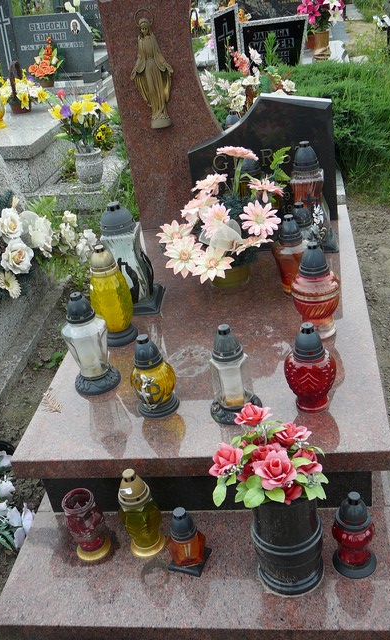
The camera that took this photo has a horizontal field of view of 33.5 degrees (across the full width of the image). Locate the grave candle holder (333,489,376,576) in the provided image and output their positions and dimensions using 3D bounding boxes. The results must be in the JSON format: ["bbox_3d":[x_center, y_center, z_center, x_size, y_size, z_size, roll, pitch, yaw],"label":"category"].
[{"bbox_3d":[0.354,0.467,1.441,0.099,0.206,0.099,-3,30,9],"label":"grave candle holder"}]

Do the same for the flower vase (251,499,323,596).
[{"bbox_3d":[0.203,0.458,1.433,0.162,0.267,0.162,-4,28,11],"label":"flower vase"}]

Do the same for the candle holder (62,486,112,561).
[{"bbox_3d":[-0.267,0.506,1.602,0.091,0.167,0.091,-4,28,11],"label":"candle holder"}]

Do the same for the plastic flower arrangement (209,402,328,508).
[{"bbox_3d":[0.154,0.278,1.325,0.258,0.222,0.247,-4,28,11],"label":"plastic flower arrangement"}]

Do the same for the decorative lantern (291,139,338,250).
[{"bbox_3d":[0.424,-0.467,2.424,0.196,0.394,0.196,-3,30,9],"label":"decorative lantern"}]

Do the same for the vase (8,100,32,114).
[{"bbox_3d":[-1.361,-1.703,5.117,0.173,0.118,0.173,-3,30,9],"label":"vase"}]

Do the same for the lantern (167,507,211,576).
[{"bbox_3d":[-0.021,0.505,1.519,0.081,0.165,0.081,4,32,22],"label":"lantern"}]

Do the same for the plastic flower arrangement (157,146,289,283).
[{"bbox_3d":[0.088,-0.325,2.187,0.443,0.469,0.381,-3,30,9],"label":"plastic flower arrangement"}]

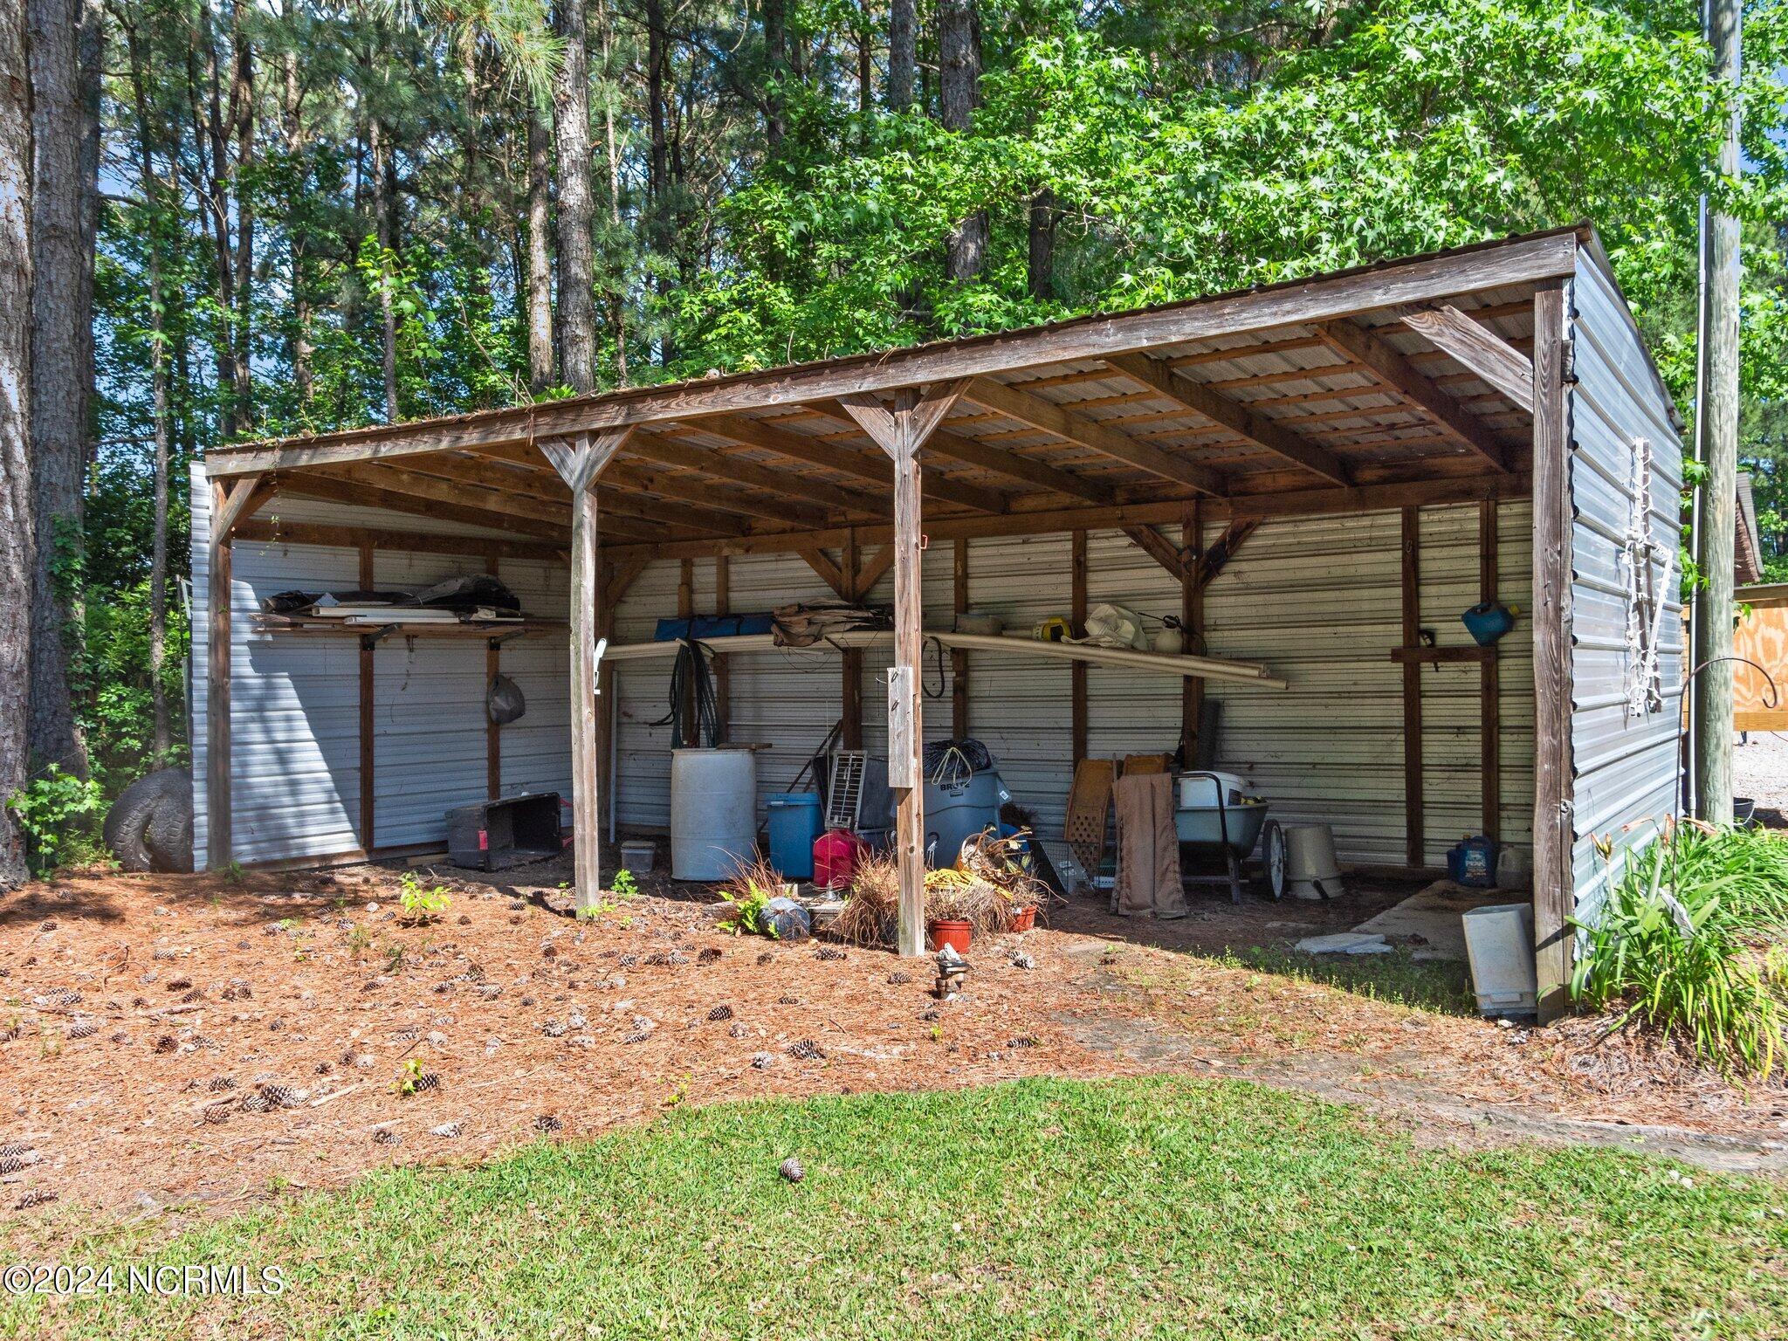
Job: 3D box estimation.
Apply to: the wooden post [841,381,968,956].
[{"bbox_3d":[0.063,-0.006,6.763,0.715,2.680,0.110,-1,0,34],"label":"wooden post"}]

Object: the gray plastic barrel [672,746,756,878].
[{"bbox_3d":[-1.235,0.990,9.950,0.585,0.890,0.585,0,0,0],"label":"gray plastic barrel"}]

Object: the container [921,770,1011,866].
[{"bbox_3d":[0.413,0.984,9.300,0.660,0.700,0.570,-3,0,3],"label":"container"}]

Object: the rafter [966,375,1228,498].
[{"bbox_3d":[1.162,-1.309,8.180,0.042,0.140,3.636,-1,-4,34],"label":"rafter"}]

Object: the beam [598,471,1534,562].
[{"bbox_3d":[0.818,-1.057,10.527,8.280,0.147,0.050,-1,0,34],"label":"beam"}]

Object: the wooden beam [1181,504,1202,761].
[{"bbox_3d":[2.016,0.076,9.746,0.090,2.375,0.090,0,0,34],"label":"wooden beam"}]

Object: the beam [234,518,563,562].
[{"bbox_3d":[-3.551,-1.001,11.280,0.045,0.145,3.600,-1,1,33],"label":"beam"}]

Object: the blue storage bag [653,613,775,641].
[{"bbox_3d":[-1.349,-0.340,11.649,1.382,0.185,0.220,-1,0,34],"label":"blue storage bag"}]

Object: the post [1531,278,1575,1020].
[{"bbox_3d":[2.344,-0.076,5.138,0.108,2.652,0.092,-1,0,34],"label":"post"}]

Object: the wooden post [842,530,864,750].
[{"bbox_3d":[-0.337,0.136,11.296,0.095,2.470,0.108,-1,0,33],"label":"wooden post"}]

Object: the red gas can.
[{"bbox_3d":[-0.325,1.182,9.260,0.250,0.375,0.340,-1,0,20],"label":"red gas can"}]

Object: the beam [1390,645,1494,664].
[{"bbox_3d":[3.310,-0.091,8.716,0.604,0.091,0.038,-1,0,34],"label":"beam"}]

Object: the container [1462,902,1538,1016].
[{"bbox_3d":[2.279,1.066,5.359,0.200,0.370,0.240,-12,-6,33],"label":"container"}]

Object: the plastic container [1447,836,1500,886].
[{"bbox_3d":[3.383,1.100,8.462,0.235,0.300,0.180,-1,0,15],"label":"plastic container"}]

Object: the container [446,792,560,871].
[{"bbox_3d":[-2.854,1.175,10.600,0.380,0.450,0.970,-1,0,19],"label":"container"}]

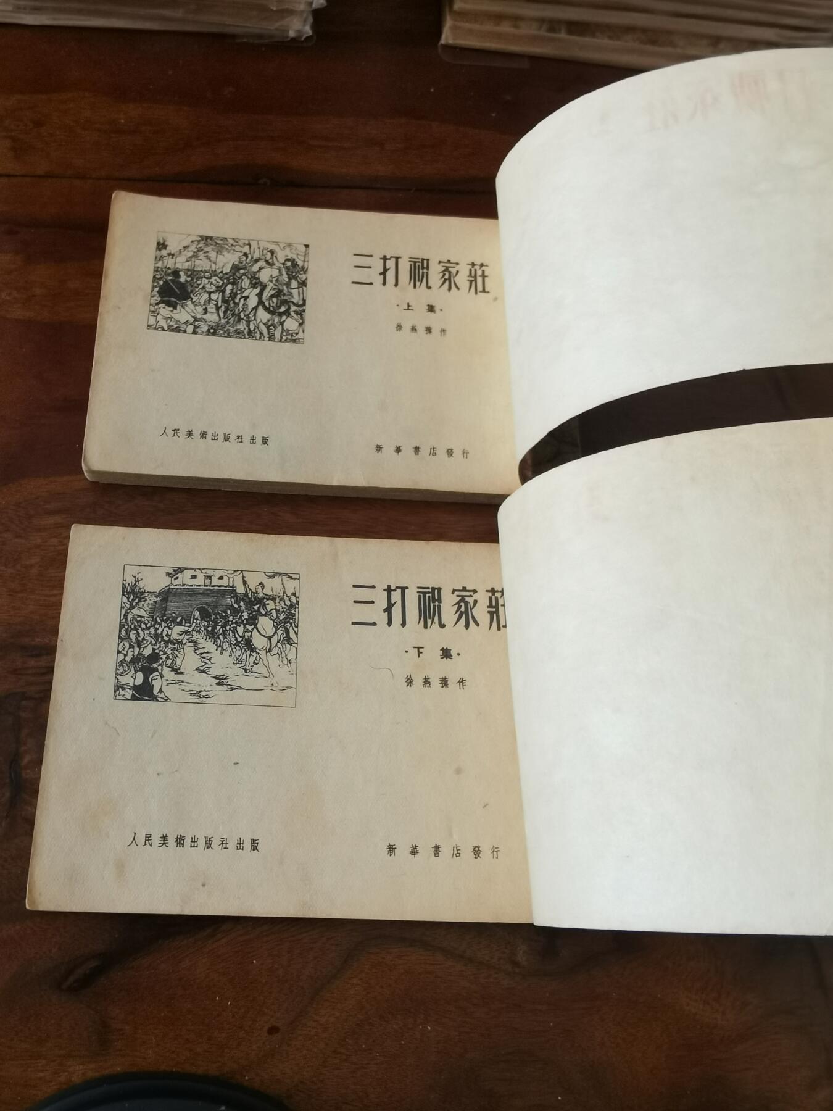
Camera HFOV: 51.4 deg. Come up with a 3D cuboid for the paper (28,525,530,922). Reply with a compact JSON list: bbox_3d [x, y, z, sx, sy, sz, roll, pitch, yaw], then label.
[{"bbox_3d":[-0.034,0.044,0.241,0.130,0.008,0.104,2,72,-4],"label":"paper"}]

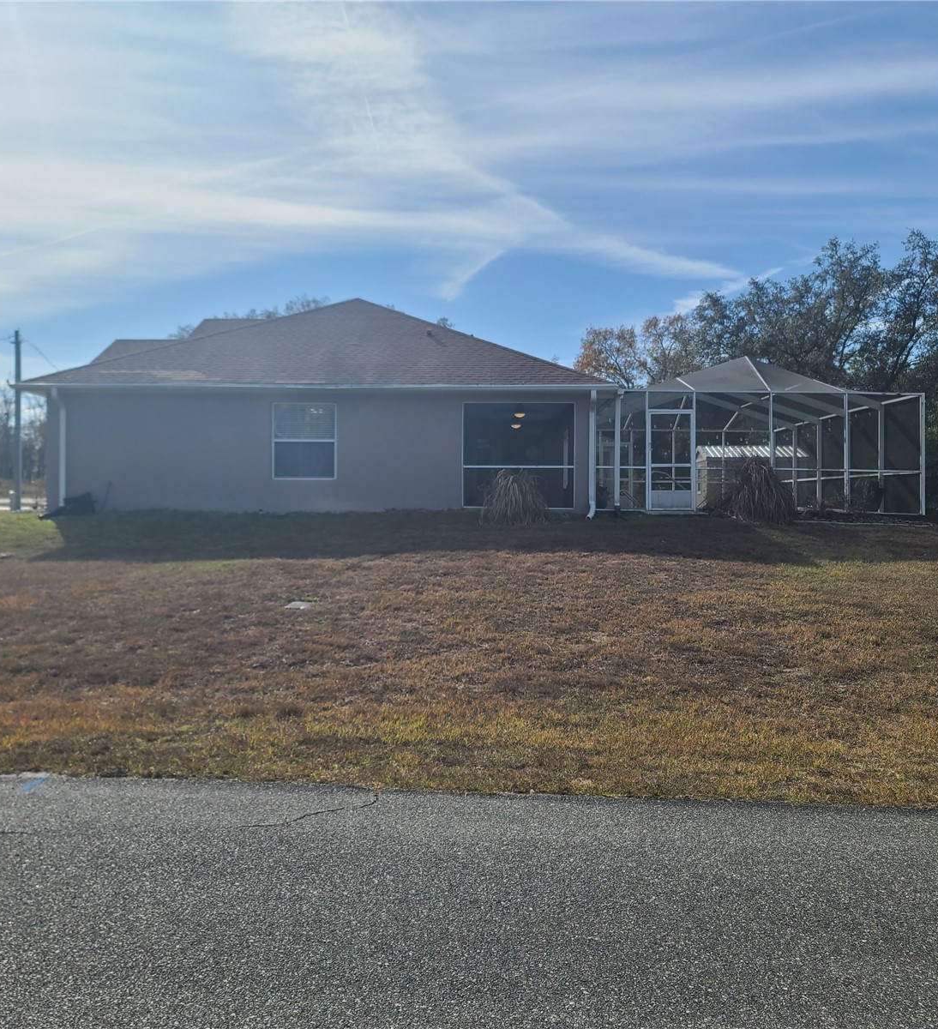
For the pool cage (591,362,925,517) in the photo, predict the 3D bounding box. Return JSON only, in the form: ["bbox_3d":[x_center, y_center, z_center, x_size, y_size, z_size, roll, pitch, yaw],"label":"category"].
[{"bbox_3d":[6.140,-1.900,26.100,6.900,3.620,10.900,0,1,1],"label":"pool cage"}]

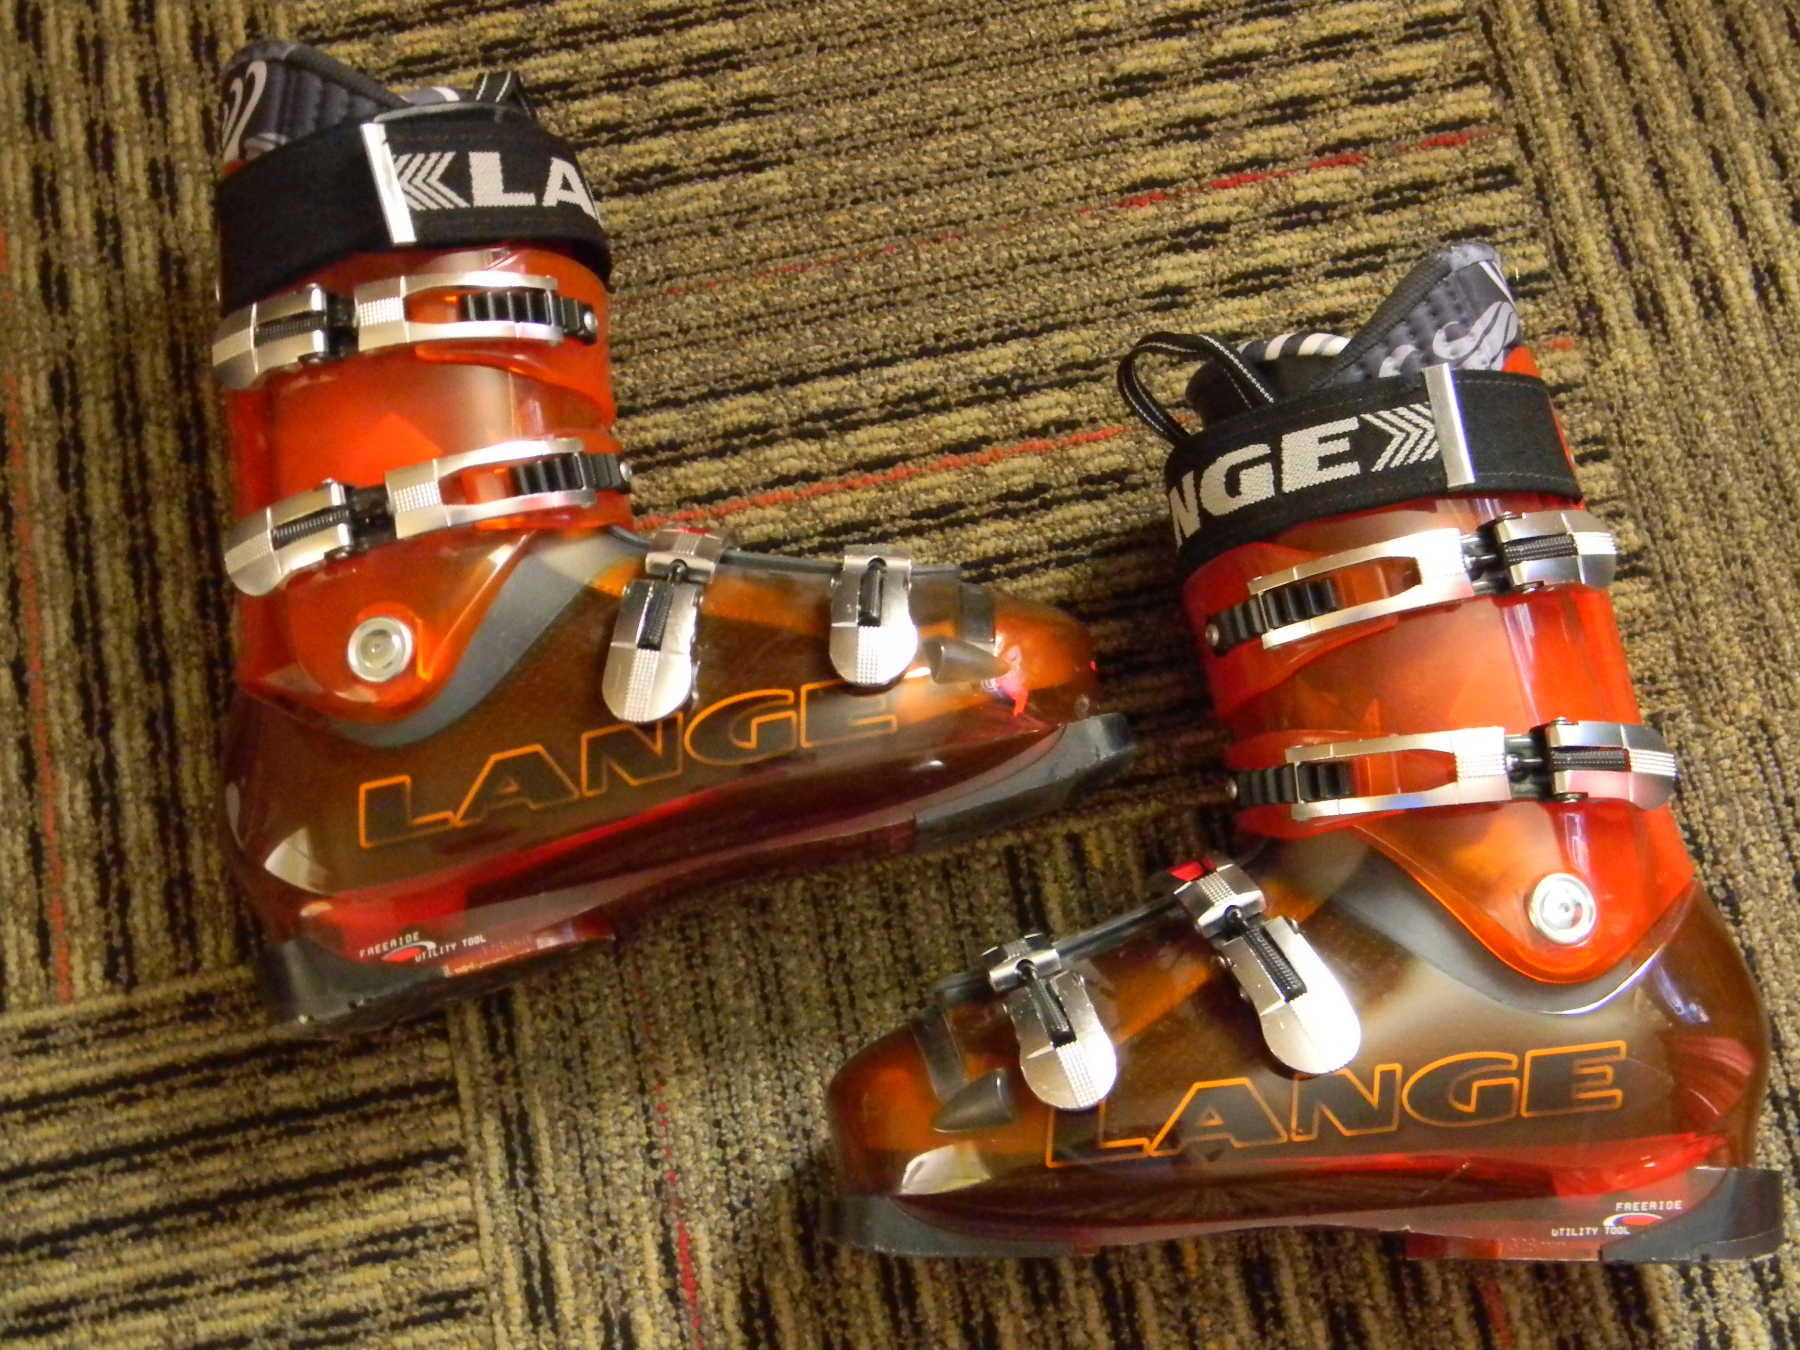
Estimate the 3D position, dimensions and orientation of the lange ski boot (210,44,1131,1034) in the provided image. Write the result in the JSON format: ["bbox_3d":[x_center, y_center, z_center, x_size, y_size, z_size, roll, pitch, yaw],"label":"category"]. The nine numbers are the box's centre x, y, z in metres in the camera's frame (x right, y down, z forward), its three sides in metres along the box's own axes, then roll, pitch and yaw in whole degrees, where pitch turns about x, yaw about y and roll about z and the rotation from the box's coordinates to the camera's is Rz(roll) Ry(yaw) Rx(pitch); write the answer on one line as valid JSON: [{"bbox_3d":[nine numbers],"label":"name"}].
[{"bbox_3d":[-0.121,-0.088,0.797,0.322,0.128,0.366,-17,76,-5],"label":"lange ski boot"}]

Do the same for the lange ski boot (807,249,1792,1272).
[{"bbox_3d":[0.135,0.019,0.763,0.322,0.128,0.366,0,75,0],"label":"lange ski boot"}]

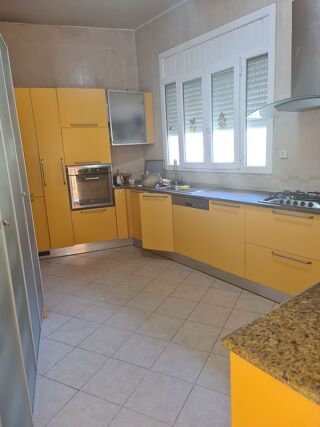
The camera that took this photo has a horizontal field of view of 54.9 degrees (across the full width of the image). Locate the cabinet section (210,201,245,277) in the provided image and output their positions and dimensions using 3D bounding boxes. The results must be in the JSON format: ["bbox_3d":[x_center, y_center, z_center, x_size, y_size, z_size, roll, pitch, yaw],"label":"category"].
[{"bbox_3d":[0.878,0.193,3.190,0.560,0.707,0.453,-12,15,-36],"label":"cabinet section"}]

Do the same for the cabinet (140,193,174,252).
[{"bbox_3d":[0.134,0.064,4.005,0.460,0.700,0.560,8,17,42],"label":"cabinet"}]

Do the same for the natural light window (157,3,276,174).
[{"bbox_3d":[0.618,-1.292,3.733,0.100,1.567,1.787,-12,15,-35],"label":"natural light window"}]

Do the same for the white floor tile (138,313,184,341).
[{"bbox_3d":[0.005,0.925,2.517,0.316,0.012,0.316,3,14,27],"label":"white floor tile"}]

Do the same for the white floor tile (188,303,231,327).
[{"bbox_3d":[0.430,0.872,2.648,0.316,0.012,0.316,3,14,27],"label":"white floor tile"}]

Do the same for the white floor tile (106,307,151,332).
[{"bbox_3d":[-0.276,0.910,2.661,0.316,0.012,0.316,3,14,27],"label":"white floor tile"}]

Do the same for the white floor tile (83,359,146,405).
[{"bbox_3d":[-0.281,1.063,1.970,0.316,0.012,0.316,3,14,27],"label":"white floor tile"}]

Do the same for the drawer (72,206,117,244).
[{"bbox_3d":[-0.977,0.114,4.543,0.597,0.446,0.500,-7,13,-18],"label":"drawer"}]

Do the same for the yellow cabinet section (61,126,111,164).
[{"bbox_3d":[-1.044,-0.941,4.331,0.606,0.463,0.560,-7,13,-17],"label":"yellow cabinet section"}]

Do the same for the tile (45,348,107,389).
[{"bbox_3d":[-0.562,1.048,2.114,0.316,0.012,0.316,3,14,27],"label":"tile"}]

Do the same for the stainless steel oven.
[{"bbox_3d":[-1.006,-0.410,4.443,0.586,0.597,0.530,-7,13,-18],"label":"stainless steel oven"}]

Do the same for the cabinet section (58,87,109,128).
[{"bbox_3d":[-1.071,-1.402,4.230,0.606,0.481,0.560,-7,13,-17],"label":"cabinet section"}]

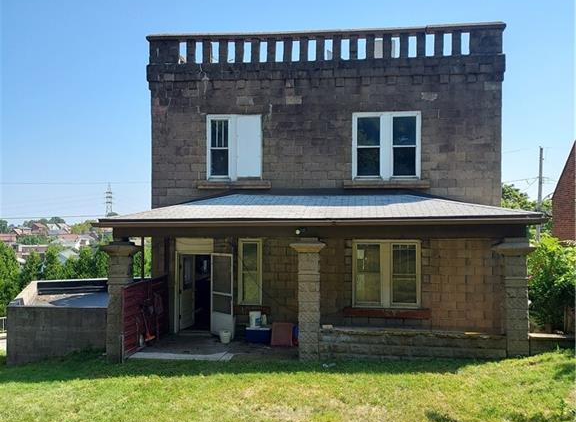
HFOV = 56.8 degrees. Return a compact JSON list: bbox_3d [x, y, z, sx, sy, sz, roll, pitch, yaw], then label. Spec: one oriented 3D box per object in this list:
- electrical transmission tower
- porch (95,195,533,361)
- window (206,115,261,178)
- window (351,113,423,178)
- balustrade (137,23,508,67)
[{"bbox_3d":[-140.789,-7.099,420.000,7.900,31.000,6.500,0,0,-23],"label":"electrical transmission tower"},{"bbox_3d":[0.604,1.360,11.885,9.001,3.520,2.380,0,0,6],"label":"porch"},{"bbox_3d":[-1.338,-1.584,13.360,1.416,1.673,0.120,0,0,6],"label":"window"},{"bbox_3d":[2.396,-1.572,12.942,1.645,1.674,0.120,0,0,6],"label":"window"},{"bbox_3d":[0.793,-4.015,13.127,8.699,0.750,0.370,0,0,6],"label":"balustrade"}]

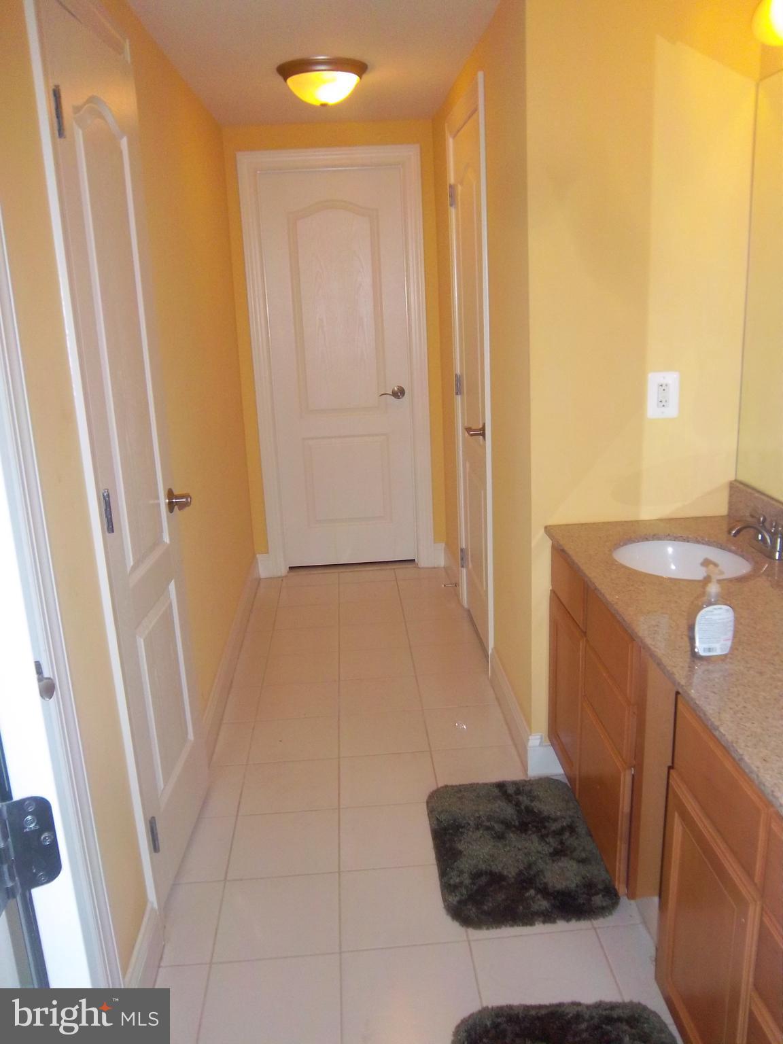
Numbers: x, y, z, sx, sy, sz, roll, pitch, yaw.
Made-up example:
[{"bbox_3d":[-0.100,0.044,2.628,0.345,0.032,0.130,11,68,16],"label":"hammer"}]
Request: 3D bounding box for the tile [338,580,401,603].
[{"bbox_3d":[-0.115,0.365,4.347,0.303,0.010,0.284,-3,16,-3],"label":"tile"}]

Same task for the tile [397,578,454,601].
[{"bbox_3d":[0.180,0.348,4.361,0.282,0.010,0.284,-3,16,-3],"label":"tile"}]

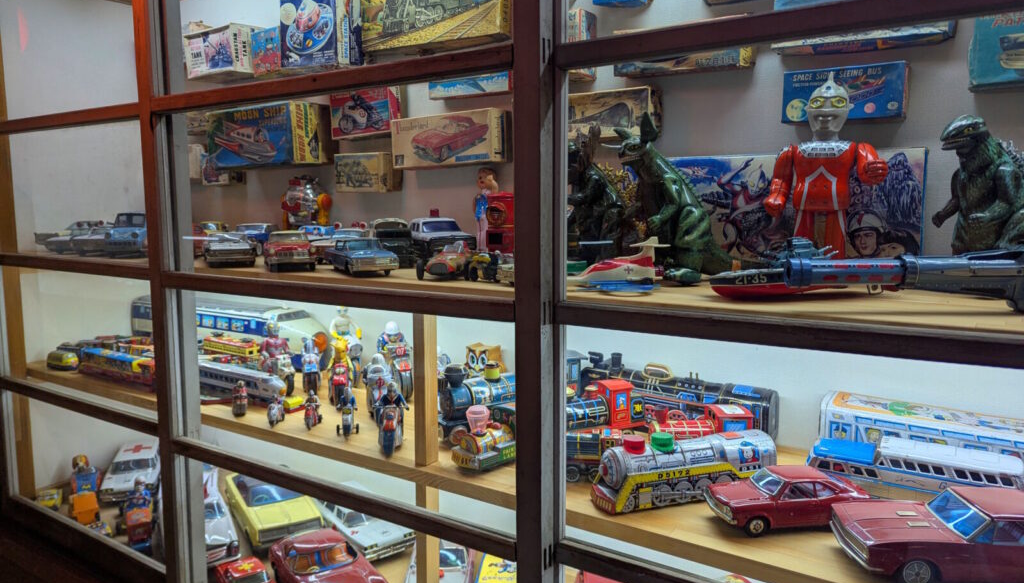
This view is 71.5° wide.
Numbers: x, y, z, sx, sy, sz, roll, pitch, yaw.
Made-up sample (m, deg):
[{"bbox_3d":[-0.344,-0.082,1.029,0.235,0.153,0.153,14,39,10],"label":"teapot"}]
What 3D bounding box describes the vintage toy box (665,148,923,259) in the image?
[{"bbox_3d":[0.426,-0.128,1.221,0.488,0.206,0.059,4,8,33],"label":"vintage toy box"}]

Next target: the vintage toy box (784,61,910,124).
[{"bbox_3d":[0.528,-0.310,1.130,0.172,0.081,0.062,4,8,33],"label":"vintage toy box"}]

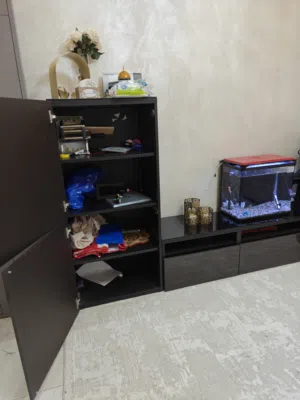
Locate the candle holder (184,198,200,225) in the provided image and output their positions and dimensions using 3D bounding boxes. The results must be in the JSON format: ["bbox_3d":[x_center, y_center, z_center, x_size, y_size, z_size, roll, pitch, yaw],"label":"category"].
[{"bbox_3d":[0.327,0.088,2.064,0.120,0.176,0.120,-2,16,1],"label":"candle holder"}]

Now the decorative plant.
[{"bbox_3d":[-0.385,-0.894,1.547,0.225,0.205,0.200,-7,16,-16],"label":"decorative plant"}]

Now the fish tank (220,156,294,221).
[{"bbox_3d":[0.864,-0.103,2.174,0.460,0.435,0.285,-6,16,-13],"label":"fish tank"}]

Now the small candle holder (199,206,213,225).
[{"bbox_3d":[0.434,0.118,2.055,0.097,0.115,0.097,-2,16,1],"label":"small candle holder"}]

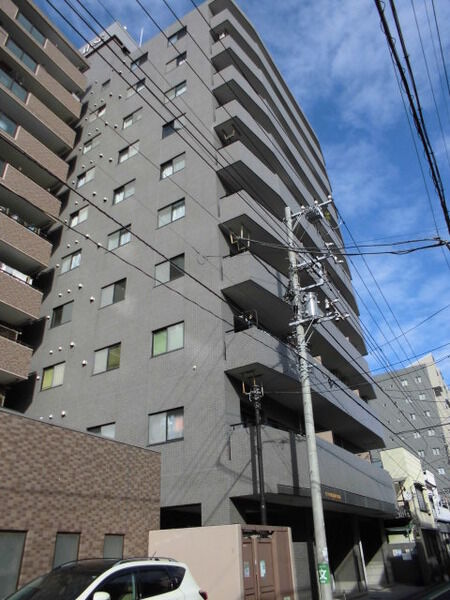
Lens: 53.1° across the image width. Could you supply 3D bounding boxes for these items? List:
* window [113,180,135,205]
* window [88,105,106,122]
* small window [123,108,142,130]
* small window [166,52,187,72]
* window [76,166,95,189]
[{"bbox_3d":[-4.595,-4.920,20.529,1.320,0.970,0.150,-21,-37,26],"label":"window"},{"bbox_3d":[-7.802,-11.412,27.578,1.245,0.914,0.150,-19,-34,26],"label":"window"},{"bbox_3d":[-4.847,-9.568,23.573,1.320,0.970,0.150,-21,-37,26],"label":"small window"},{"bbox_3d":[-2.685,-13.150,24.955,1.333,0.924,0.150,-19,-34,26],"label":"small window"},{"bbox_3d":[-7.675,-6.740,24.797,1.258,0.924,0.150,-19,-34,26],"label":"window"}]

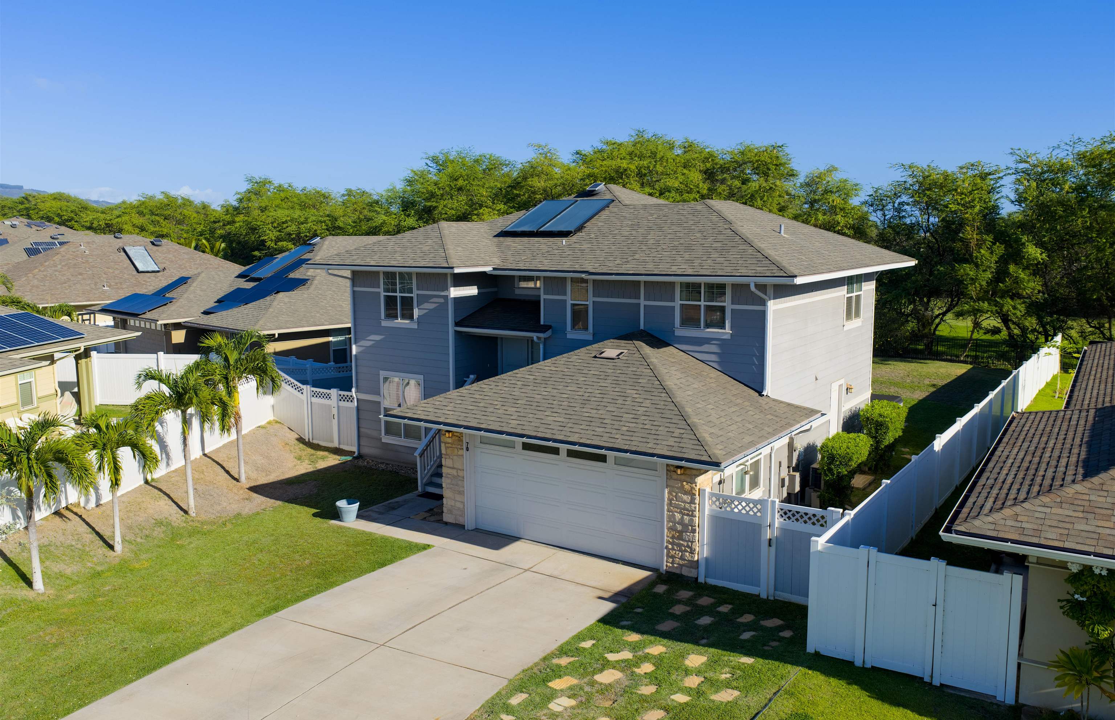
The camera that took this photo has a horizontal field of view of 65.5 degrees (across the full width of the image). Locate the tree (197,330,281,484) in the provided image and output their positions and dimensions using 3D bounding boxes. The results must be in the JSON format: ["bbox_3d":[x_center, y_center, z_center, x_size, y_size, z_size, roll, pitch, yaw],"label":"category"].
[{"bbox_3d":[-8.703,1.290,23.823,2.350,4.250,2.350,0,8,0],"label":"tree"}]

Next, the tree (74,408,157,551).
[{"bbox_3d":[-9.403,2.615,18.592,1.900,3.120,1.900,0,8,0],"label":"tree"}]

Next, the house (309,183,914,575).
[{"bbox_3d":[1.319,-1.084,25.992,14.550,8.580,15.170,5,10,34],"label":"house"}]

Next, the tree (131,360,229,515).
[{"bbox_3d":[-9.083,1.899,20.995,2.400,3.850,2.400,0,8,0],"label":"tree"}]

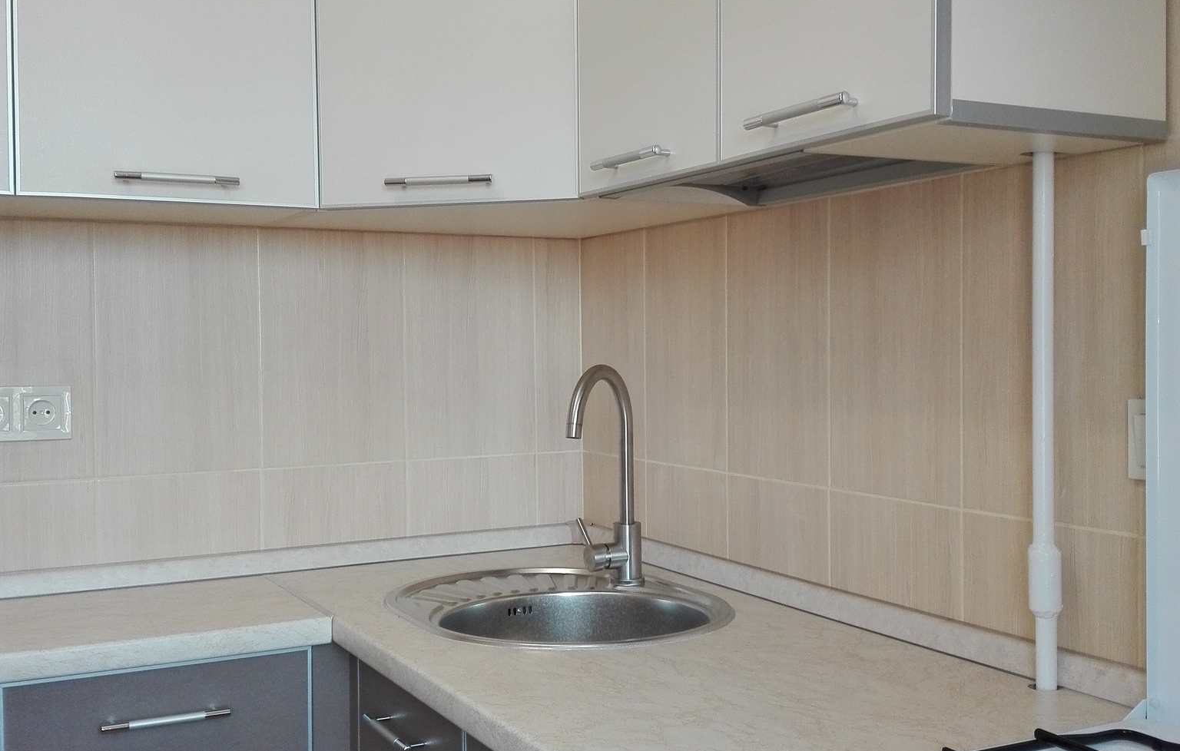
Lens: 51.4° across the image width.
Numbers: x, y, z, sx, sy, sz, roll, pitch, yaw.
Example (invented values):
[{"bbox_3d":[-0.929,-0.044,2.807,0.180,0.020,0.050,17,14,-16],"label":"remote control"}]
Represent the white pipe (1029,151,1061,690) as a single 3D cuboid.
[{"bbox_3d":[0.481,0.047,1.304,0.034,0.568,0.034,-1,2,-29],"label":"white pipe"}]

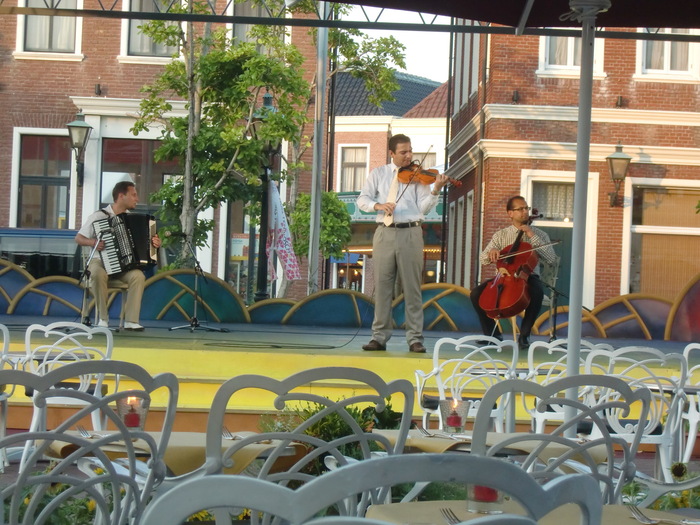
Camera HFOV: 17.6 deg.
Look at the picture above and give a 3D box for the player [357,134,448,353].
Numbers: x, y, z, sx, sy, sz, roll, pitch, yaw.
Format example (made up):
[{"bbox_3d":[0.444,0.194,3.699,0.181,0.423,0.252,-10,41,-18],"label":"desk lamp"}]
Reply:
[{"bbox_3d":[0.422,-0.157,18.200,0.660,1.750,0.500,2,0,7],"label":"player"}]

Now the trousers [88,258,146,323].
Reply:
[{"bbox_3d":[-2.125,0.261,20.700,0.450,0.600,0.600,3,0,-25],"label":"trousers"}]

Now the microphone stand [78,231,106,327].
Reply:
[{"bbox_3d":[-2.288,0.161,20.200,0.460,0.880,0.440,3,-1,-41],"label":"microphone stand"}]

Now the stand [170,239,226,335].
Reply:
[{"bbox_3d":[-1.378,0.191,20.600,0.560,0.880,0.500,2,0,-6],"label":"stand"}]

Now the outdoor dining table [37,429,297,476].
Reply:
[{"bbox_3d":[-0.533,0.886,6.497,0.720,0.730,0.700,2,0,-9],"label":"outdoor dining table"}]

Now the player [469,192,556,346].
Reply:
[{"bbox_3d":[1.480,0.086,20.500,0.680,1.350,0.770,2,0,18],"label":"player"}]

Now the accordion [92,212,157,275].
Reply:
[{"bbox_3d":[-2.031,-0.171,20.400,0.530,0.490,0.270,-10,-5,-13],"label":"accordion"}]

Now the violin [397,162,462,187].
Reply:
[{"bbox_3d":[0.638,-0.694,17.950,0.590,0.100,0.210,10,32,30],"label":"violin"}]

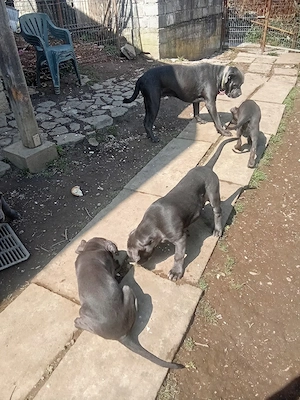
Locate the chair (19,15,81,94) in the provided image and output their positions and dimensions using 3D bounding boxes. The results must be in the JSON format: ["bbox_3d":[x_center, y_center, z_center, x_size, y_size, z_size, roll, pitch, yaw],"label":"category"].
[{"bbox_3d":[-1.355,-2.027,4.469,0.559,0.897,0.585,17,38,24],"label":"chair"}]

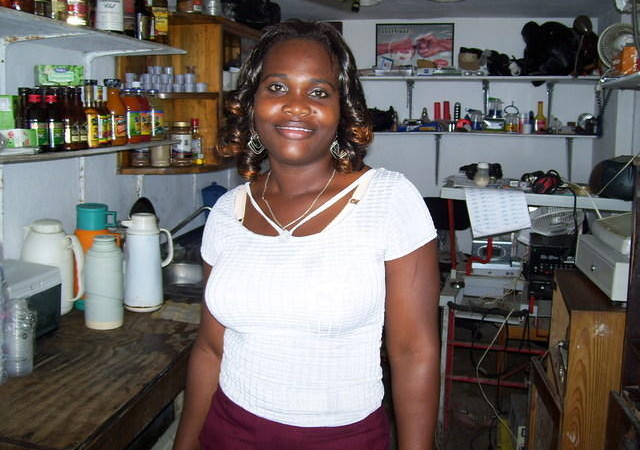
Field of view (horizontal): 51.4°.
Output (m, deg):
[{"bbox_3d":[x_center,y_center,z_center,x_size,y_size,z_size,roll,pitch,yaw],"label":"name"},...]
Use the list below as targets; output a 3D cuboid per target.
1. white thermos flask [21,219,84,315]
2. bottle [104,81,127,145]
[{"bbox_3d":[-0.829,0.121,2.063,0.200,0.280,0.160,0,10,-5],"label":"white thermos flask"},{"bbox_3d":[-0.578,-0.318,1.880,0.061,0.186,0.061,3,9,12],"label":"bottle"}]

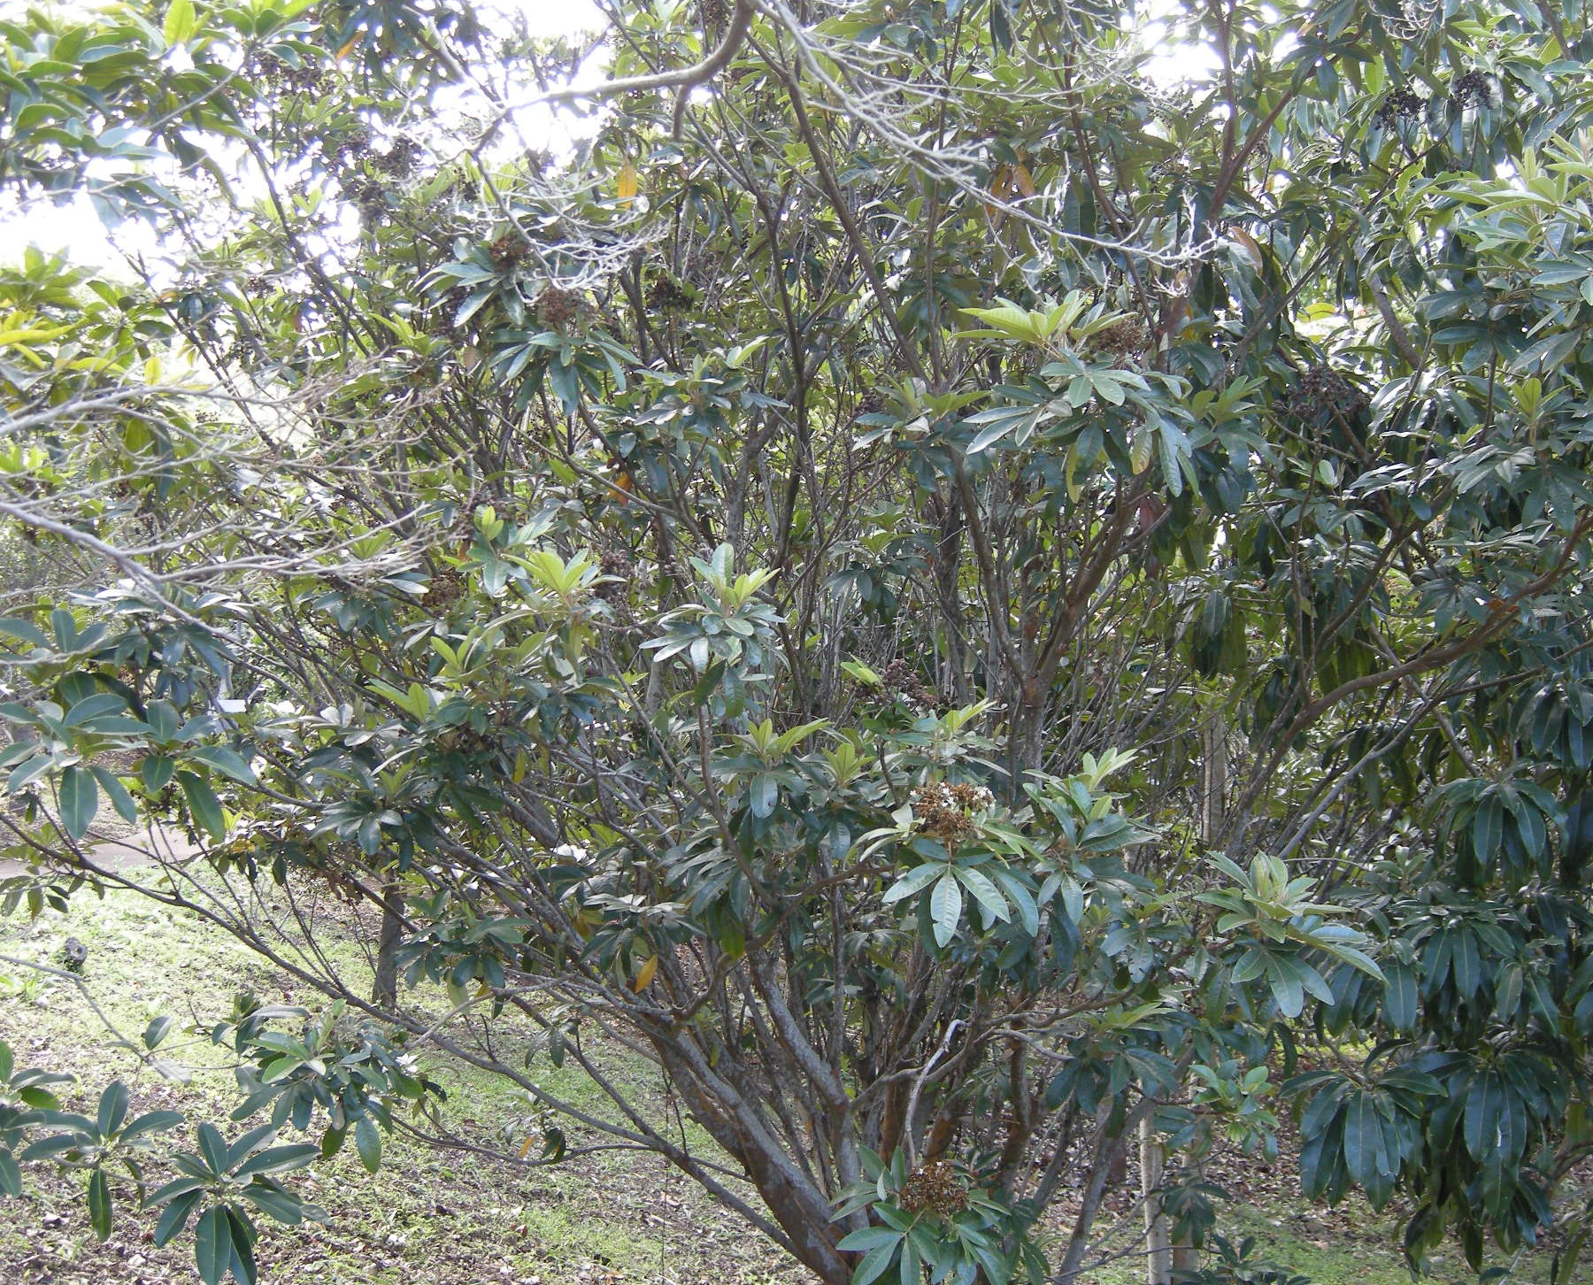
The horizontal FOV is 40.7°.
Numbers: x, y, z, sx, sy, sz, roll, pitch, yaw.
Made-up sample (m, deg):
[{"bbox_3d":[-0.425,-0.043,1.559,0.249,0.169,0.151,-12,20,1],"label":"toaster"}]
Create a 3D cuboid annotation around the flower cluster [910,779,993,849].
[{"bbox_3d":[0.293,0.322,4.050,0.156,0.128,0.144,0,-2,0],"label":"flower cluster"}]

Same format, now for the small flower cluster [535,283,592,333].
[{"bbox_3d":[-0.512,-0.735,4.700,0.127,0.104,0.117,0,-2,0],"label":"small flower cluster"}]

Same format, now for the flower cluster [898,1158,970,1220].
[{"bbox_3d":[0.282,1.119,4.400,0.146,0.120,0.134,0,-2,0],"label":"flower cluster"}]

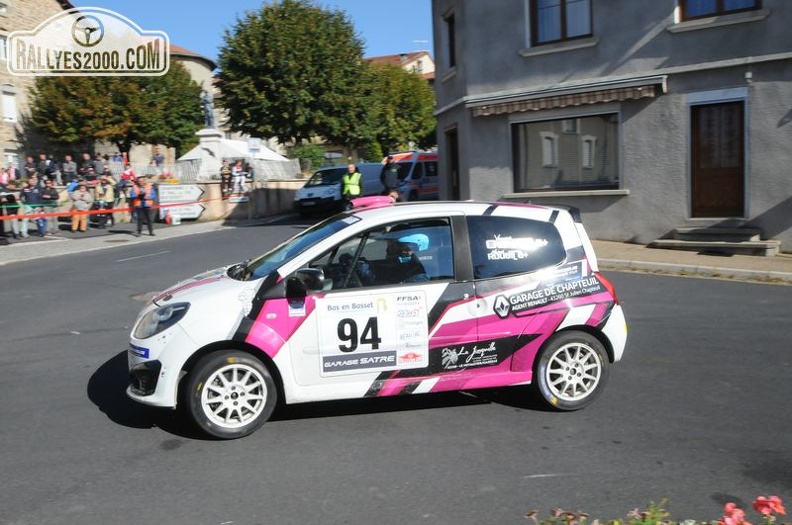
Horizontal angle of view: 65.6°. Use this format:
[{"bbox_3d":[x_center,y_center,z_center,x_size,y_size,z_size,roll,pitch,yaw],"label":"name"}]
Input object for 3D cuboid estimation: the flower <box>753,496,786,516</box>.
[{"bbox_3d":[0.911,0.595,1.500,0.080,0.045,0.060,2,8,31],"label":"flower"}]

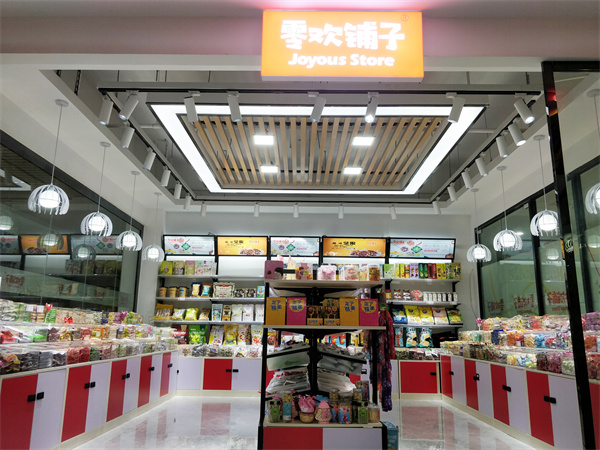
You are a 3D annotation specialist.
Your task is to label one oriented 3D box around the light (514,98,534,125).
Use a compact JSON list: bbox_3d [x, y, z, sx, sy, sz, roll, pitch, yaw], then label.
[{"bbox_3d":[2.059,-1.045,3.824,0.092,0.234,0.092,11,-39,-34],"label":"light"}]

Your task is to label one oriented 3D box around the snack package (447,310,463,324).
[{"bbox_3d":[2.519,1.512,6.804,0.227,0.223,0.080,1,-29,1],"label":"snack package"}]

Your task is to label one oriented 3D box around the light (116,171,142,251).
[{"bbox_3d":[-2.216,-0.187,5.490,0.355,1.049,0.355,1,-14,1],"label":"light"}]

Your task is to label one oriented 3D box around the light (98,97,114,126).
[{"bbox_3d":[-1.824,-1.068,3.920,0.092,0.234,0.092,2,-11,39],"label":"light"}]

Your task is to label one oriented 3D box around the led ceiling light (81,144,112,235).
[{"bbox_3d":[-2.341,-0.428,4.854,0.366,1.129,0.366,1,-14,1],"label":"led ceiling light"}]

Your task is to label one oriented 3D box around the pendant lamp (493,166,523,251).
[{"bbox_3d":[2.600,-0.203,5.237,0.315,1.078,0.315,1,-14,1],"label":"pendant lamp"}]

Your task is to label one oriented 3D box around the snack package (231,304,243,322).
[{"bbox_3d":[-1.043,1.451,6.862,0.172,0.266,0.080,1,-17,1],"label":"snack package"}]

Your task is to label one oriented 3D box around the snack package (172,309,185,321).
[{"bbox_3d":[-1.981,1.469,6.797,0.204,0.195,0.070,1,-29,1],"label":"snack package"}]

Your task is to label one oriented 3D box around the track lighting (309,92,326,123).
[{"bbox_3d":[0.177,-1.075,3.831,0.100,0.254,0.092,13,-10,20],"label":"track lighting"}]

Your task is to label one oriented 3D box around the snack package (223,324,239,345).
[{"bbox_3d":[-1.106,1.778,6.712,0.240,0.329,0.080,1,-24,1],"label":"snack package"}]

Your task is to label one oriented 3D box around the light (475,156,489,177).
[{"bbox_3d":[2.099,-0.681,4.803,0.100,0.210,0.100,-11,-11,-2],"label":"light"}]

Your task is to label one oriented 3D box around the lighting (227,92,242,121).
[{"bbox_3d":[-0.600,-1.090,3.837,0.130,0.275,0.110,13,-18,-39],"label":"lighting"}]

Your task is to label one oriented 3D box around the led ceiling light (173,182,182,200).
[{"bbox_3d":[-1.806,-0.501,6.173,0.092,0.234,0.092,-16,-22,37],"label":"led ceiling light"}]

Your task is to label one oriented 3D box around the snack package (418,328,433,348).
[{"bbox_3d":[2.021,1.816,6.668,0.229,0.324,0.080,1,-24,1],"label":"snack package"}]

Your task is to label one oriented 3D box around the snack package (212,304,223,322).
[{"bbox_3d":[-1.362,1.450,6.866,0.165,0.270,0.080,1,-17,1],"label":"snack package"}]

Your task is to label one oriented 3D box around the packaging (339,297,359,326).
[{"bbox_3d":[0.346,0.614,2.941,0.132,0.196,0.095,1,-14,1],"label":"packaging"}]

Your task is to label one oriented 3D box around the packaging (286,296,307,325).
[{"bbox_3d":[-0.020,0.613,2.945,0.135,0.188,0.095,1,-14,1],"label":"packaging"}]

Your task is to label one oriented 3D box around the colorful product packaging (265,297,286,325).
[{"bbox_3d":[-0.197,0.722,3.460,0.160,0.225,0.100,1,-14,1],"label":"colorful product packaging"}]

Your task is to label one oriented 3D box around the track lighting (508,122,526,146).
[{"bbox_3d":[2.219,-0.931,4.252,0.092,0.234,0.092,-23,-23,26],"label":"track lighting"}]

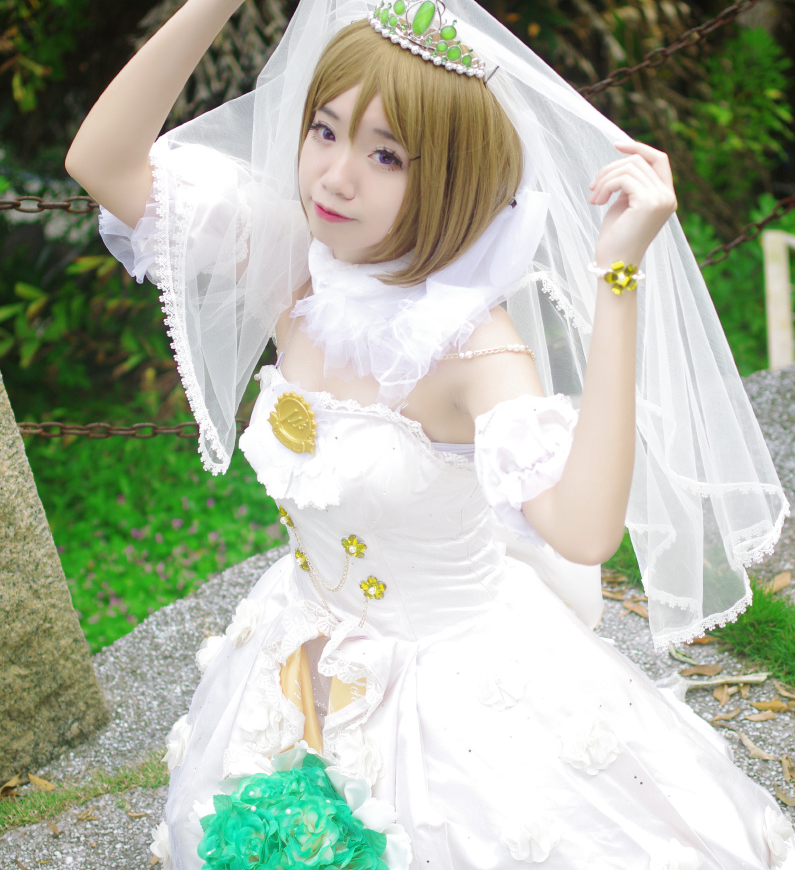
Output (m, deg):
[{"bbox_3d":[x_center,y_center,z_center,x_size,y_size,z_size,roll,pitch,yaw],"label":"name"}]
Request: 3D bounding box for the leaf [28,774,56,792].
[{"bbox_3d":[-0.443,0.434,2.157,0.047,0.012,0.020,12,27,34],"label":"leaf"}]

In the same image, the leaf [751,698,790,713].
[{"bbox_3d":[0.479,0.349,2.221,0.049,0.012,0.020,6,24,23],"label":"leaf"}]

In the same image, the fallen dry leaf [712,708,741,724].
[{"bbox_3d":[0.376,0.321,1.968,0.040,0.010,0.012,-18,28,-20],"label":"fallen dry leaf"}]

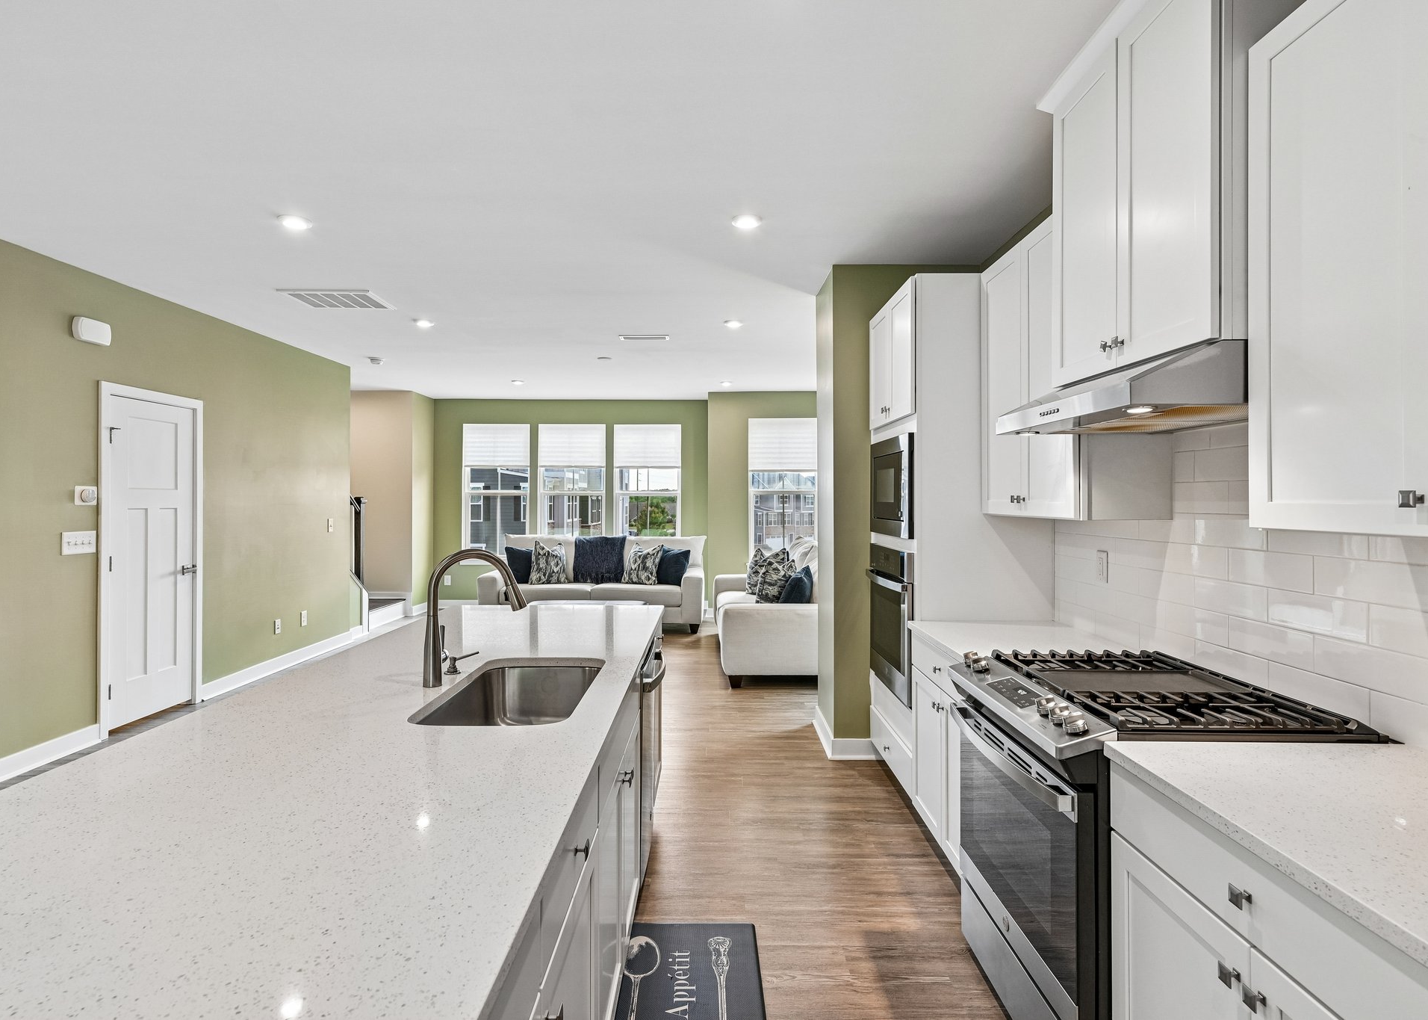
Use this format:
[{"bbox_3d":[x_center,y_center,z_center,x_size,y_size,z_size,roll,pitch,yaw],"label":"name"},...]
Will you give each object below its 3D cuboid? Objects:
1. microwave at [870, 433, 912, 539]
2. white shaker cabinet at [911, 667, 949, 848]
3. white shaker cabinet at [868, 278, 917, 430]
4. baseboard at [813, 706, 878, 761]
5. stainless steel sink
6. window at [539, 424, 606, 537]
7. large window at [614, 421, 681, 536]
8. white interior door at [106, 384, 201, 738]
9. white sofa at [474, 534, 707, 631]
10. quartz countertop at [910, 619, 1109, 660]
[{"bbox_3d":[1.104,-0.112,3.604,0.472,0.473,0.760,0,1,0],"label":"microwave"},{"bbox_3d":[1.183,0.999,2.991,0.595,0.615,0.450,0,1,0],"label":"white shaker cabinet"},{"bbox_3d":[1.145,-0.707,3.500,0.600,0.580,0.850,0,1,0],"label":"white shaker cabinet"},{"bbox_3d":[0.762,1.318,4.329,0.245,0.120,0.700,0,1,0],"label":"baseboard"},{"bbox_3d":[-0.535,0.605,2.016,0.395,0.220,0.720,0,1,0],"label":"stainless steel sink"},{"bbox_3d":[-1.853,-0.210,9.492,0.889,1.829,0.120,0,1,0],"label":"window"},{"bbox_3d":[-0.866,-0.243,9.492,0.877,1.769,0.110,0,1,0],"label":"large window"},{"bbox_3d":[-3.671,0.335,4.718,0.050,2.035,0.730,0,1,0],"label":"white interior door"},{"bbox_3d":[-1.320,0.823,8.274,2.460,1.020,0.960,0,1,0],"label":"white sofa"},{"bbox_3d":[1.193,0.519,2.804,0.634,0.036,0.820,0,1,0],"label":"quartz countertop"}]

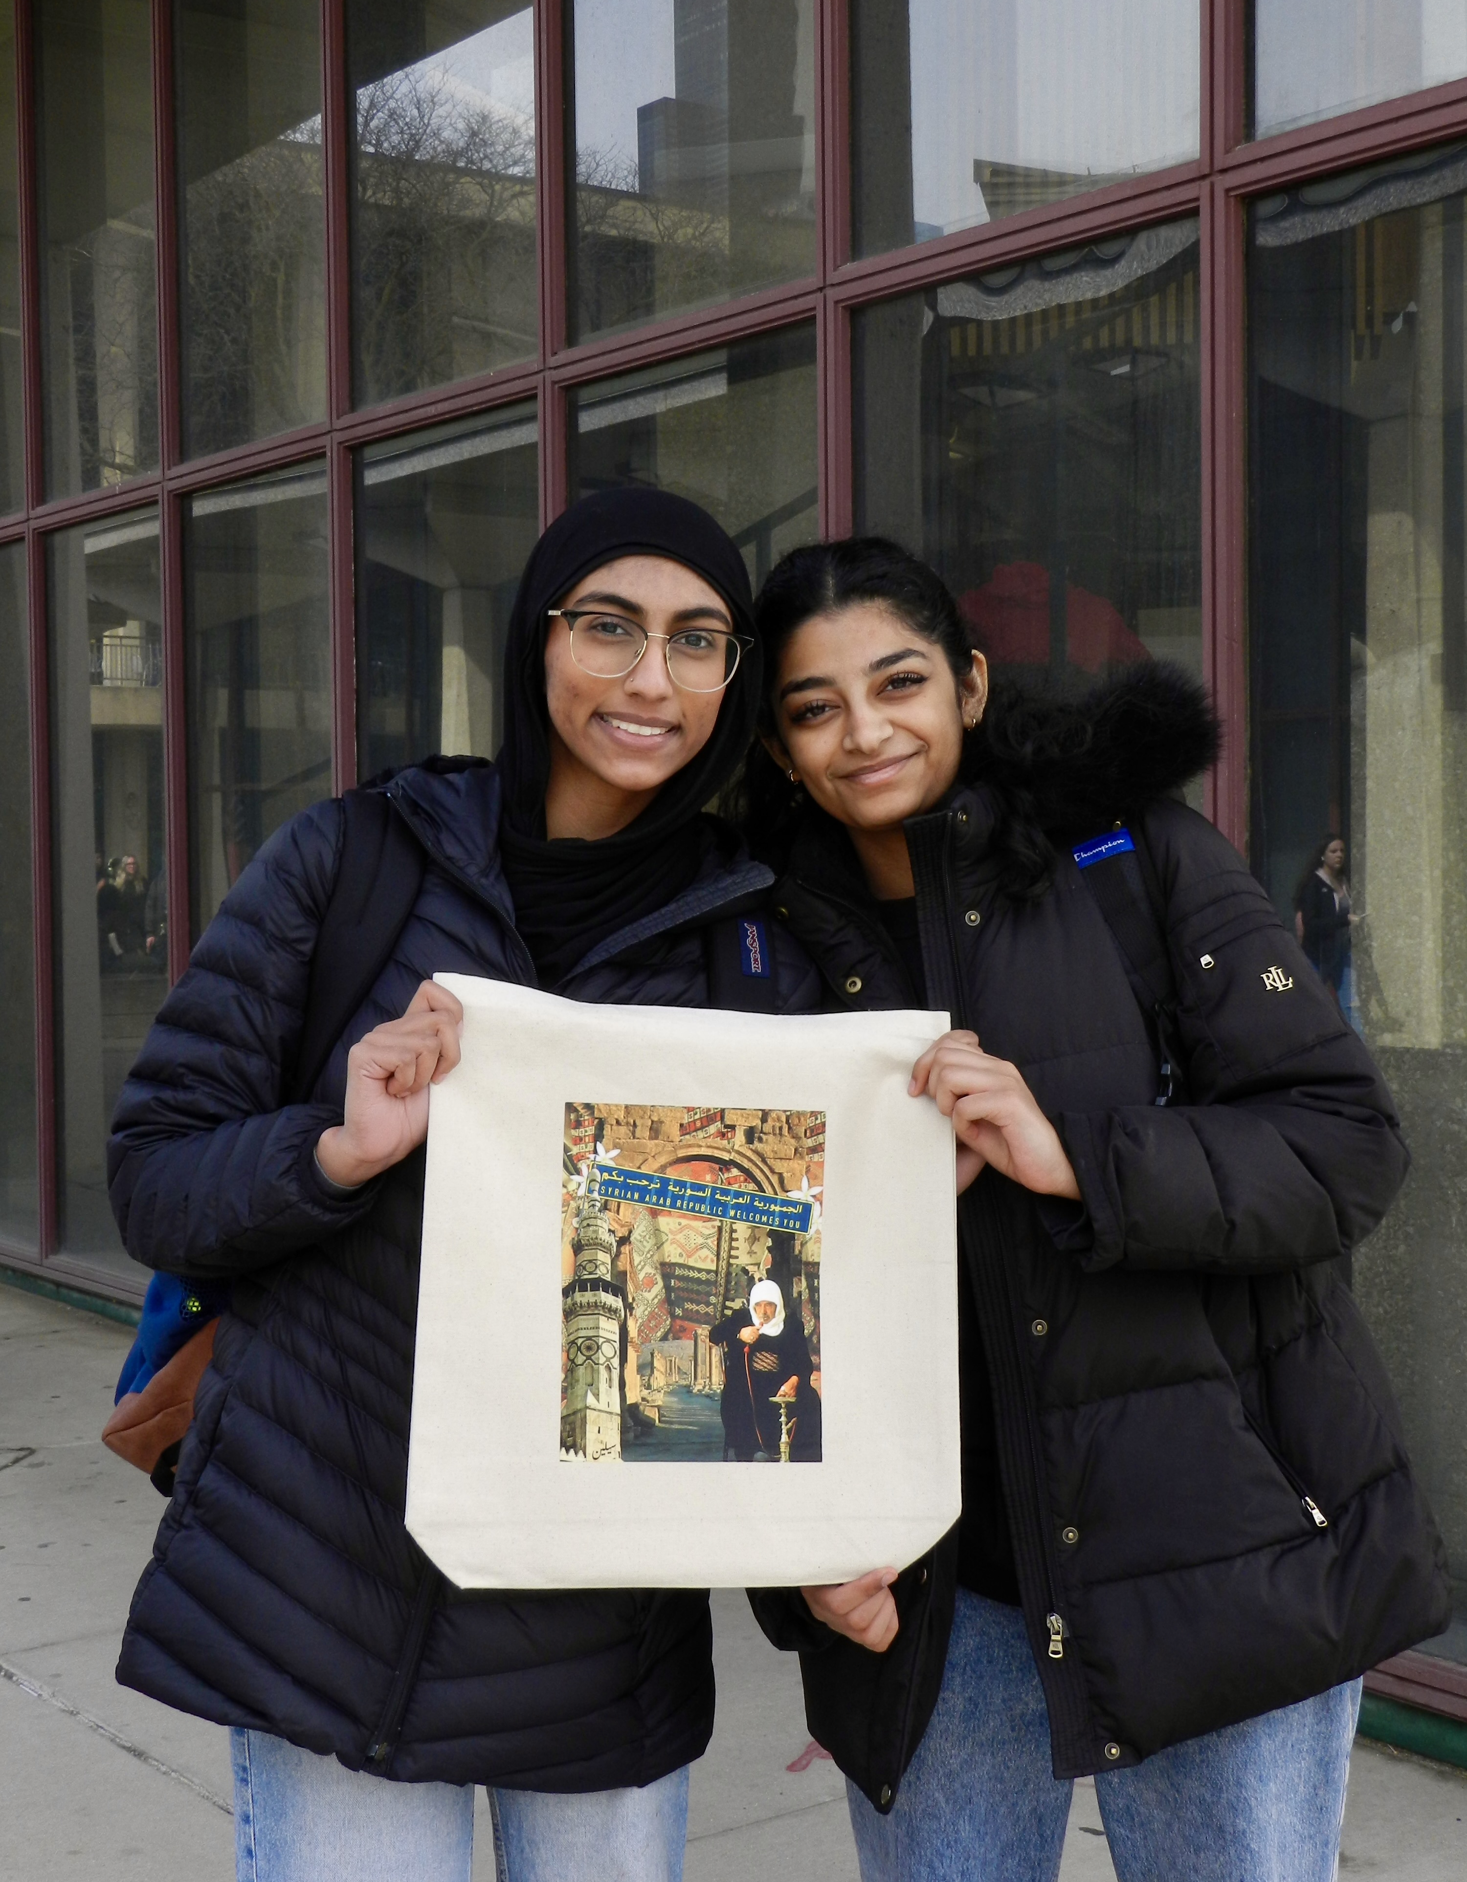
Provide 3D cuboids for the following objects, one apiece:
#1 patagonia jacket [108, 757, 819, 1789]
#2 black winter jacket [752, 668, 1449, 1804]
[{"bbox_3d":[-0.190,0.232,1.890,0.550,0.750,0.380,-1,2,3],"label":"patagonia jacket"},{"bbox_3d":[0.265,0.198,1.890,0.540,0.800,0.420,0,2,17],"label":"black winter jacket"}]

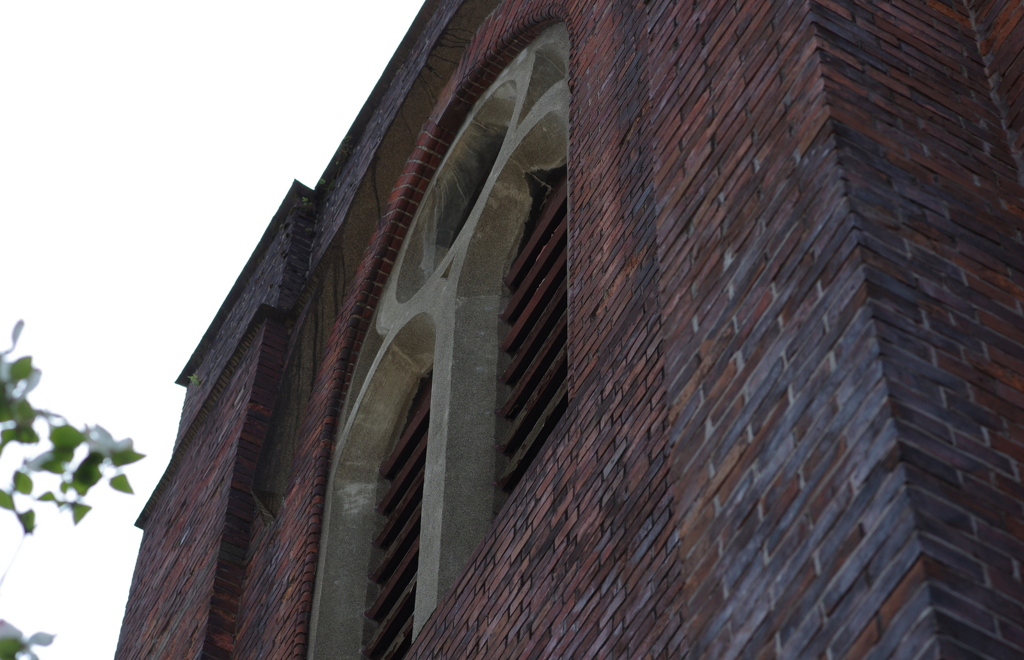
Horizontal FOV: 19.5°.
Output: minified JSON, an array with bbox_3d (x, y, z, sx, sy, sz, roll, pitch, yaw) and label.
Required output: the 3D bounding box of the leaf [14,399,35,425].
[{"bbox_3d":[-0.621,0.105,3.800,0.025,0.014,0.039,-19,-63,11],"label":"leaf"}]

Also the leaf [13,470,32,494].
[{"bbox_3d":[-0.624,0.193,3.800,0.023,0.014,0.037,-19,-63,11],"label":"leaf"}]

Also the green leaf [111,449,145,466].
[{"bbox_3d":[-0.490,0.163,3.800,0.045,0.014,0.025,0,-61,1],"label":"green leaf"}]

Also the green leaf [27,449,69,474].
[{"bbox_3d":[-0.592,0.168,3.800,0.055,0.014,0.032,-14,-62,8],"label":"green leaf"}]

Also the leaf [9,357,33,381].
[{"bbox_3d":[-0.627,0.049,3.800,0.030,0.014,0.042,30,-65,-15],"label":"leaf"}]

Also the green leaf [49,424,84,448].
[{"bbox_3d":[-0.568,0.135,3.800,0.047,0.014,0.035,3,-61,-1],"label":"green leaf"}]

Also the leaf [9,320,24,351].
[{"bbox_3d":[-0.631,0.006,3.800,0.015,0.020,0.043,16,-62,-8],"label":"leaf"}]

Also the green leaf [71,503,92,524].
[{"bbox_3d":[-0.550,0.234,3.800,0.025,0.014,0.031,-19,-63,11],"label":"green leaf"}]

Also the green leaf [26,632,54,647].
[{"bbox_3d":[-0.601,0.395,3.800,0.038,0.014,0.022,-7,-61,4],"label":"green leaf"}]

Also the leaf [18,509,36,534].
[{"bbox_3d":[-0.617,0.244,3.800,0.022,0.014,0.036,-8,-61,5],"label":"leaf"}]

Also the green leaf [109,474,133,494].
[{"bbox_3d":[-0.499,0.196,3.800,0.039,0.014,0.026,37,-67,-18],"label":"green leaf"}]

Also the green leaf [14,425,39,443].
[{"bbox_3d":[-0.619,0.133,3.800,0.033,0.014,0.026,14,-62,-7],"label":"green leaf"}]

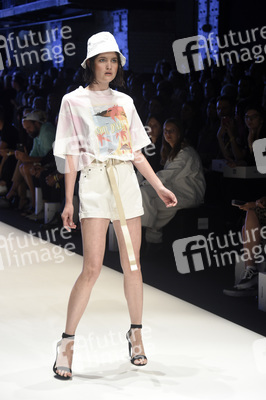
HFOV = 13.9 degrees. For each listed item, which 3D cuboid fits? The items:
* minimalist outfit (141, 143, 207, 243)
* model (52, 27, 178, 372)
[{"bbox_3d":[0.360,-0.055,9.900,0.660,0.880,0.500,-3,7,-24],"label":"minimalist outfit"},{"bbox_3d":[-0.100,0.035,5.800,0.620,1.820,0.480,-2,7,-20],"label":"model"}]

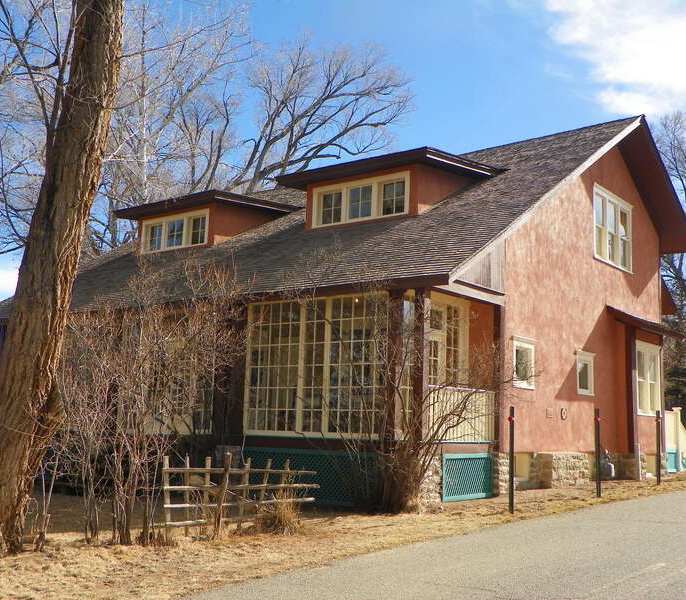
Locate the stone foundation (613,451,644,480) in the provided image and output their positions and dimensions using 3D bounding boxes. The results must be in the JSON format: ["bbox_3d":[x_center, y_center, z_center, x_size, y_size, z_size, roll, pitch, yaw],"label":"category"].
[{"bbox_3d":[6.647,3.871,20.965,0.510,0.610,0.460,-5,-11,38],"label":"stone foundation"}]

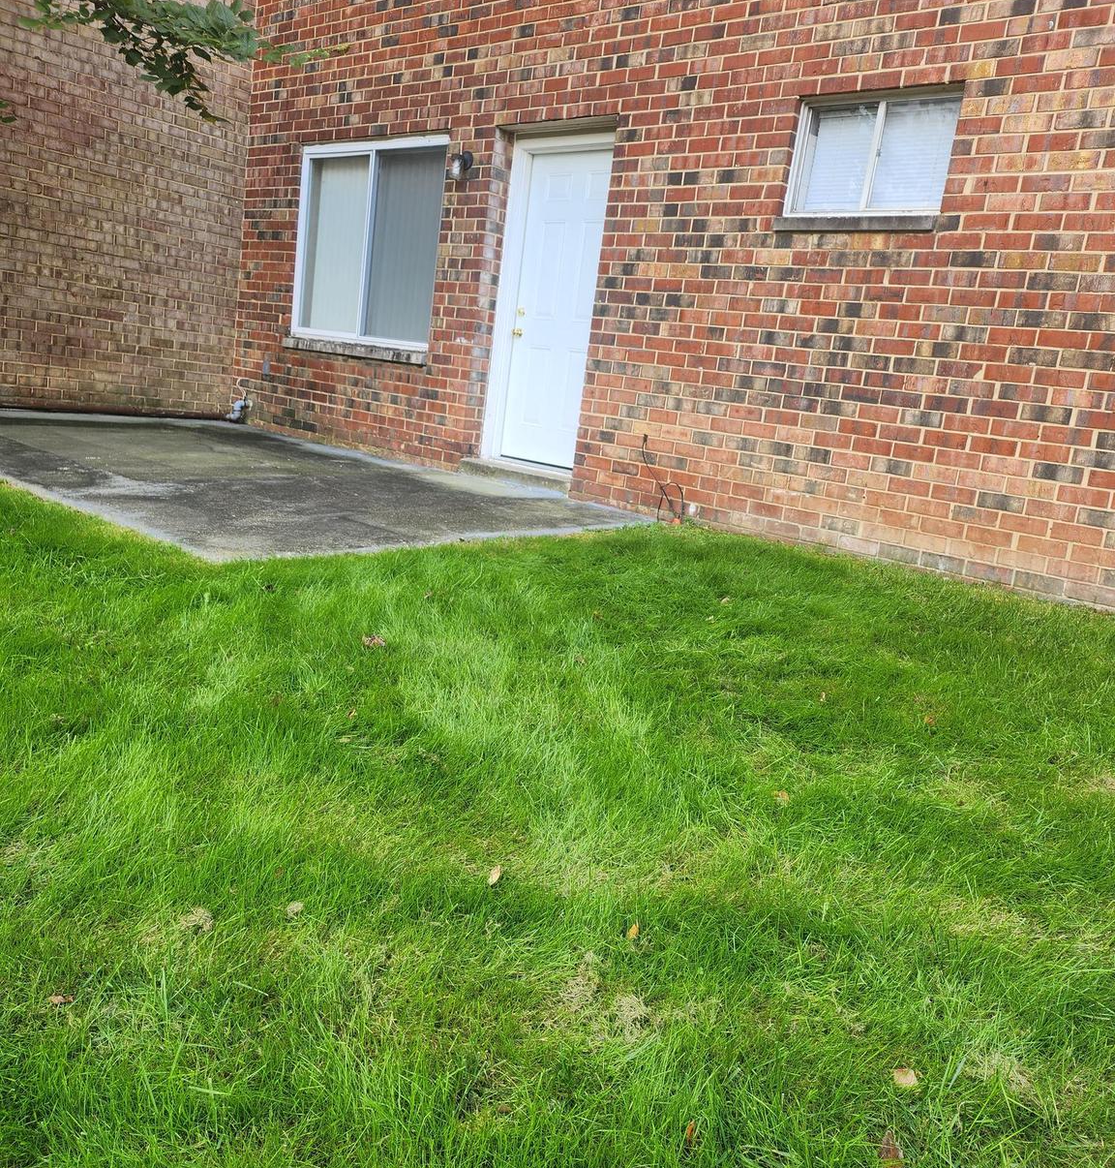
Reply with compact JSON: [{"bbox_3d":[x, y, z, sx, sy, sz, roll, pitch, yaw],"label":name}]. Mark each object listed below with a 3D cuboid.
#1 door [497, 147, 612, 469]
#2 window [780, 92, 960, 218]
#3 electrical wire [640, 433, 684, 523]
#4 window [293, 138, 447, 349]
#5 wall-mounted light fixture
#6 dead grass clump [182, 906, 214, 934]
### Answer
[{"bbox_3d":[0.052,-1.768,6.732,0.905,1.995,0.055,17,15,40],"label":"door"},{"bbox_3d":[1.545,-2.133,5.123,0.860,0.575,0.090,17,15,40],"label":"window"},{"bbox_3d":[0.609,-0.604,5.980,0.330,0.470,0.090,17,15,40],"label":"electrical wire"},{"bbox_3d":[-1.462,-2.578,7.805,1.700,1.450,0.100,17,15,40],"label":"window"},{"bbox_3d":[-0.657,-2.783,6.871,0.120,0.205,0.150,17,15,40],"label":"wall-mounted light fixture"},{"bbox_3d":[-0.732,0.683,2.098,0.066,0.032,0.060,4,12,-18],"label":"dead grass clump"}]

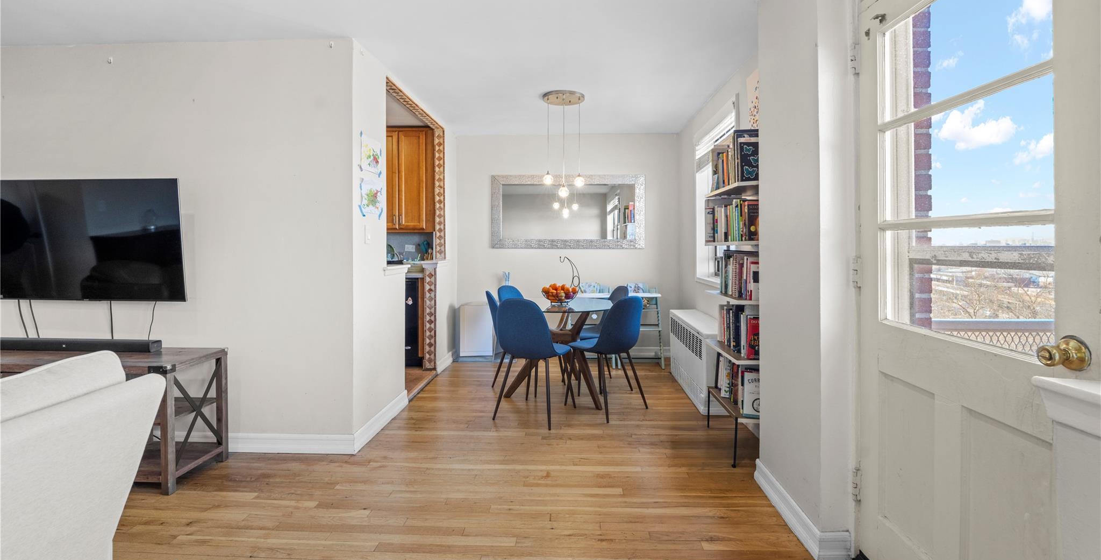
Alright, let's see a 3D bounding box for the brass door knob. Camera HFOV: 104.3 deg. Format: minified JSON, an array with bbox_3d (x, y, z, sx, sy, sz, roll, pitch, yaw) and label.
[{"bbox_3d":[1.136,0.167,0.957,0.068,0.074,0.072,0,2,3],"label":"brass door knob"}]

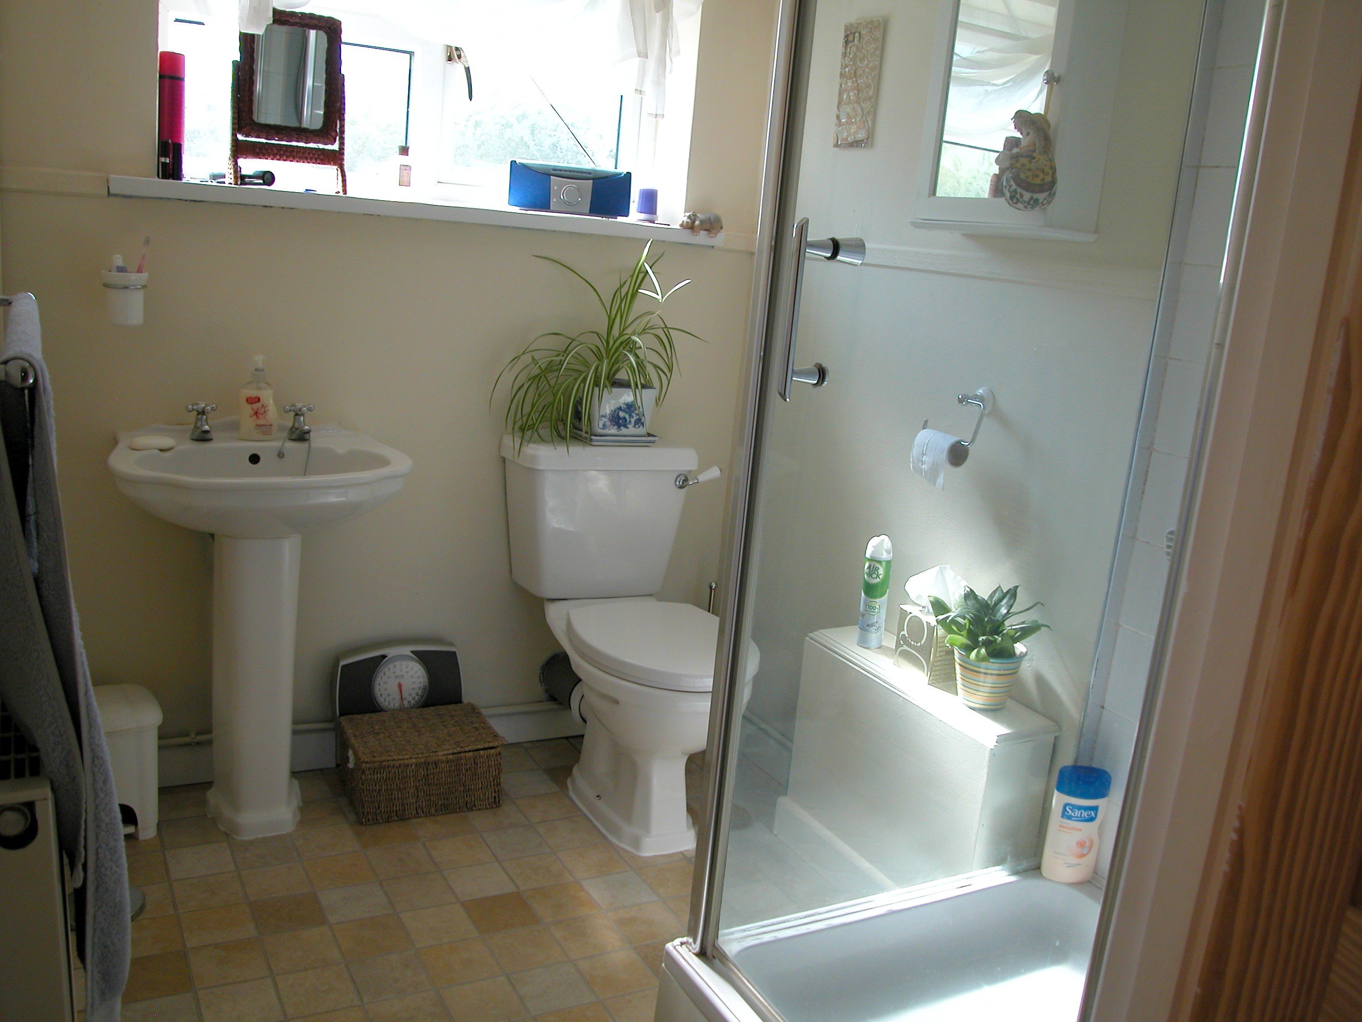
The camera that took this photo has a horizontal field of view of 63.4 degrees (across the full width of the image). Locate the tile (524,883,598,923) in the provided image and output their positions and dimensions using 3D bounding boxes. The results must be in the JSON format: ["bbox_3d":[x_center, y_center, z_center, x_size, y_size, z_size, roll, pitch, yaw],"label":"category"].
[{"bbox_3d":[-0.229,0.752,2.113,0.116,0.008,0.116,0,12,-30],"label":"tile"}]

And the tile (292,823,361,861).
[{"bbox_3d":[-0.725,0.683,2.265,0.120,0.010,0.120,-1,13,-30],"label":"tile"}]

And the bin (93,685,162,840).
[{"bbox_3d":[-1.139,0.490,2.207,0.182,0.298,0.184,-1,13,-28],"label":"bin"}]

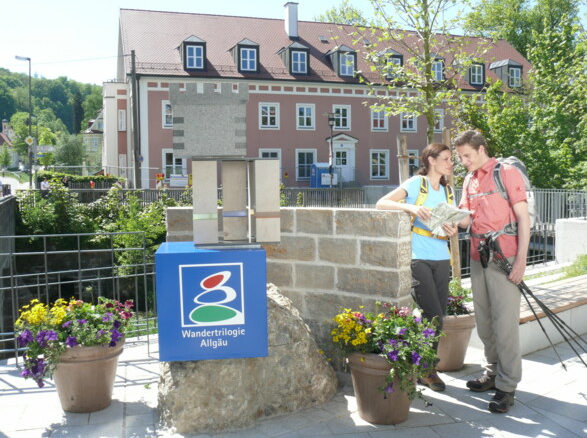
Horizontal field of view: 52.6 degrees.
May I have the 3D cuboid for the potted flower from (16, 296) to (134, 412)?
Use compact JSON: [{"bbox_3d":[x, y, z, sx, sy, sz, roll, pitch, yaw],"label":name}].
[{"bbox_3d":[-1.320,0.811,3.673,0.660,0.680,0.580,-1,5,0],"label":"potted flower"}]

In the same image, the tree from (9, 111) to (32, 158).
[{"bbox_3d":[-41.406,-12.664,90.000,3.800,7.400,3.800,-1,5,0],"label":"tree"}]

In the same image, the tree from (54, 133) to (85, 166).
[{"bbox_3d":[-24.537,-7.558,65.000,3.200,3.700,3.200,-1,5,0],"label":"tree"}]

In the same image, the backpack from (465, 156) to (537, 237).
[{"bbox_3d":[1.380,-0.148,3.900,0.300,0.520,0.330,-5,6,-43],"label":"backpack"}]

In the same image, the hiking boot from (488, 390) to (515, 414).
[{"bbox_3d":[1.327,1.117,3.776,0.285,0.155,0.110,-3,5,-39],"label":"hiking boot"}]

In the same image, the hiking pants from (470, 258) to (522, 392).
[{"bbox_3d":[1.324,0.649,3.870,0.310,0.920,0.390,-3,4,-30],"label":"hiking pants"}]

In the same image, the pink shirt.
[{"bbox_3d":[1.308,-0.062,3.880,0.310,0.680,0.470,-3,4,-30],"label":"pink shirt"}]

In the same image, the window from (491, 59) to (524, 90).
[{"bbox_3d":[17.179,-11.524,48.278,1.420,2.250,2.700,-2,4,-18],"label":"window"}]

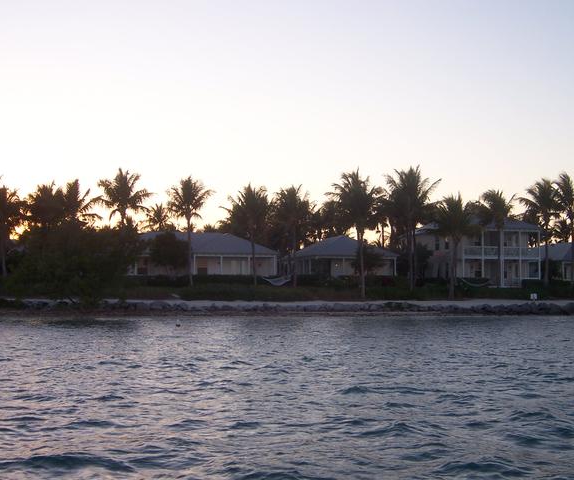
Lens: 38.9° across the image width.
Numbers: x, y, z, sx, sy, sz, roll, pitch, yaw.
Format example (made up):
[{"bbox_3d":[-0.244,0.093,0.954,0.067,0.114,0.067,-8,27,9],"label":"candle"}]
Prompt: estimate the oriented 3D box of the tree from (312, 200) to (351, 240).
[{"bbox_3d":[5.525,0.372,101.000,4.966,10.553,4.966,0,-3,0],"label":"tree"}]

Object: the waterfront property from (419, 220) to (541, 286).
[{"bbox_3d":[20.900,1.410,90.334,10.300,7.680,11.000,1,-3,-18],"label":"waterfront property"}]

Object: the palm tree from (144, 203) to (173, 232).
[{"bbox_3d":[-16.917,0.448,107.099,4.400,10.810,4.300,0,-3,0],"label":"palm tree"}]

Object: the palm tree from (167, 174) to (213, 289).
[{"bbox_3d":[-9.386,-0.820,79.127,4.600,10.770,4.500,0,-3,0],"label":"palm tree"}]

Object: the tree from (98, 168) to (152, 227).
[{"bbox_3d":[-16.779,-1.239,84.000,5.576,12.288,5.576,0,-3,0],"label":"tree"}]

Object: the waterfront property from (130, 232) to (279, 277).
[{"bbox_3d":[-9.087,2.001,93.000,17.300,5.400,10.000,0,-3,0],"label":"waterfront property"}]

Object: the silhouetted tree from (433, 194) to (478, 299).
[{"bbox_3d":[15.949,0.615,77.000,4.165,9.844,4.165,0,-3,0],"label":"silhouetted tree"}]

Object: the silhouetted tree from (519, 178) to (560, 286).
[{"bbox_3d":[26.073,-0.723,84.000,4.130,11.255,4.130,0,-3,0],"label":"silhouetted tree"}]

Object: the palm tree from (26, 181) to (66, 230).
[{"bbox_3d":[-25.234,-0.470,85.000,4.179,11.076,4.179,0,-3,0],"label":"palm tree"}]

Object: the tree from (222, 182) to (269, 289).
[{"bbox_3d":[-3.841,-0.452,79.110,4.600,9.930,4.500,0,-3,0],"label":"tree"}]

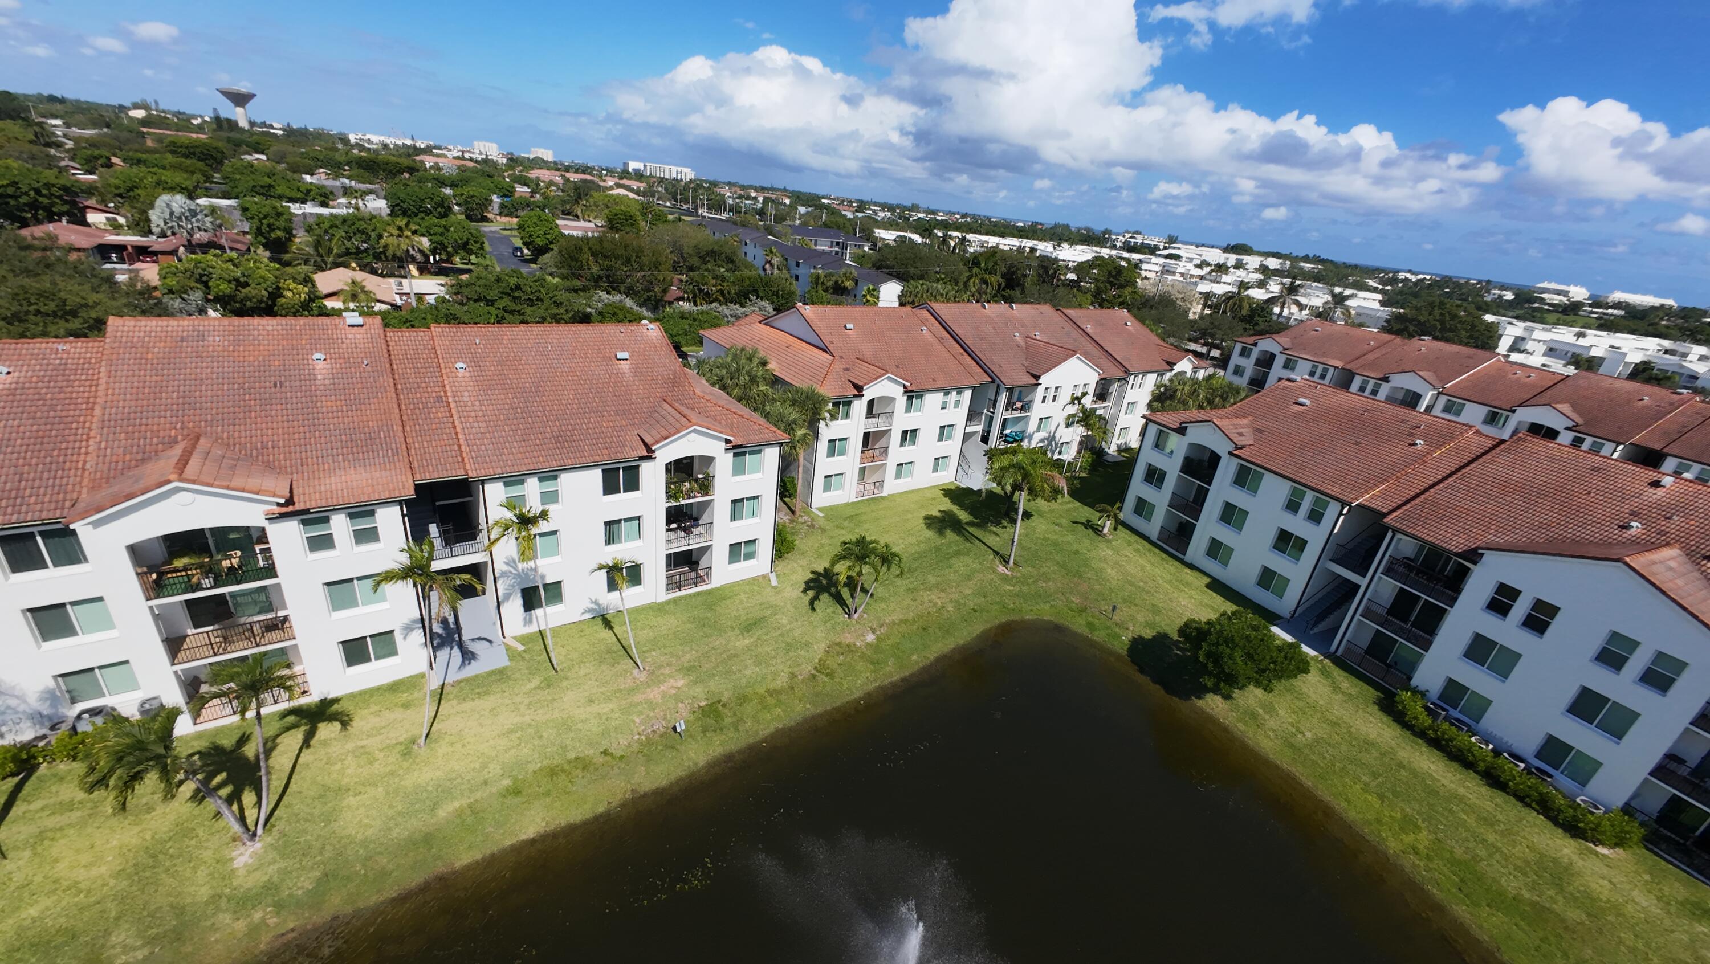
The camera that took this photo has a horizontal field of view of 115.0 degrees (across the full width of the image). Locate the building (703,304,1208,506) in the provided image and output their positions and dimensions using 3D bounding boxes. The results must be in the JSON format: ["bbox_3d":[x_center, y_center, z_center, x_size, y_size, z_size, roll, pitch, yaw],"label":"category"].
[{"bbox_3d":[14.631,-12.020,58.838,55.500,12.800,22.500,-10,29,-34],"label":"building"}]

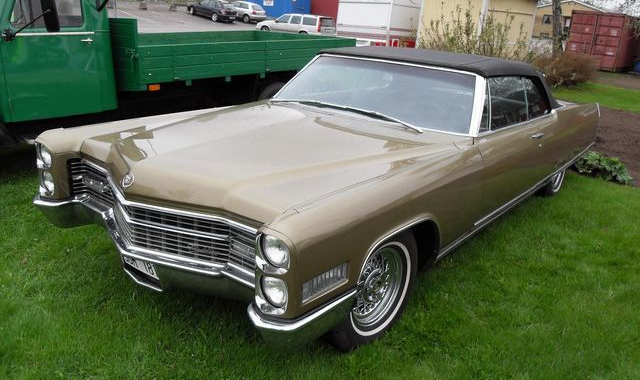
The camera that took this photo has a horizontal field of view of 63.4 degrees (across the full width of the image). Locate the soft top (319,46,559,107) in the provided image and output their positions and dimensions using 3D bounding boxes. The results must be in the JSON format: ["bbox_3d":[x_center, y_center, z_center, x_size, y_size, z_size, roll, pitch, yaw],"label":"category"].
[{"bbox_3d":[1.180,-1.045,4.854,1.550,0.480,2.200,17,23,34],"label":"soft top"}]

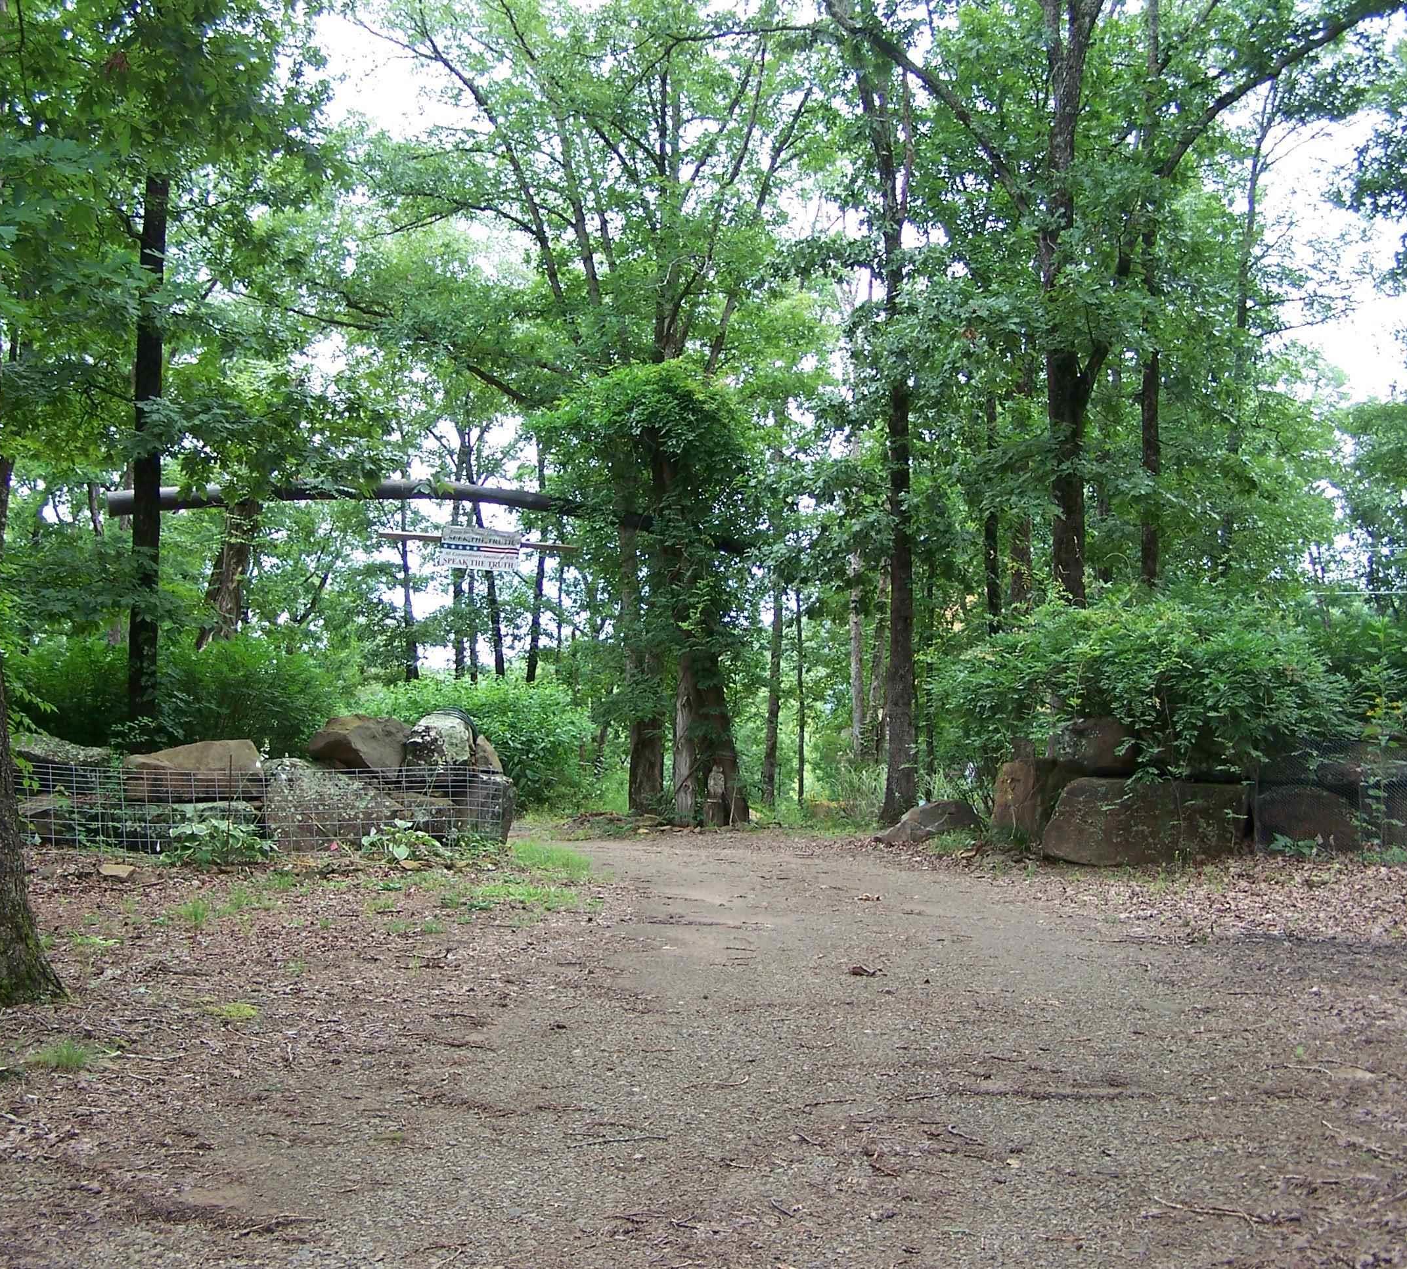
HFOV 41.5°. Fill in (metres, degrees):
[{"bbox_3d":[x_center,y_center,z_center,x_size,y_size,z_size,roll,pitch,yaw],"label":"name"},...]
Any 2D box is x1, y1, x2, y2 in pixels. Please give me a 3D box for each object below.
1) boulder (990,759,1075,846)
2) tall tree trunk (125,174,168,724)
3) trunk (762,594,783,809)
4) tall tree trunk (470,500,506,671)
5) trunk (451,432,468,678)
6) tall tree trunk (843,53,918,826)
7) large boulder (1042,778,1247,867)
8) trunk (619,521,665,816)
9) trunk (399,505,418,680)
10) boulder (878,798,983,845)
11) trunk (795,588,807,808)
[{"bbox_3d":[2.835,1.426,15.900,0.724,0.706,0.700,0,-1,0],"label":"boulder"},{"bbox_3d":[-5.177,-1.736,17.300,0.374,5.159,0.300,0,-1,0],"label":"tall tree trunk"},{"bbox_3d":[0.814,0.759,22.000,0.253,2.568,0.220,0,-1,0],"label":"trunk"},{"bbox_3d":[-3.585,-0.739,31.000,0.250,2.868,0.240,-9,-1,0],"label":"tall tree trunk"},{"bbox_3d":[-4.059,-1.335,31.000,0.272,4.104,0.260,0,-1,0],"label":"trunk"},{"bbox_3d":[1.745,-1.915,18.300,0.705,7.619,0.500,0,-1,0],"label":"tall tree trunk"},{"bbox_3d":[3.589,1.526,15.100,1.616,0.691,0.950,0,-1,-7],"label":"large boulder"},{"bbox_3d":[-0.662,0.384,20.000,0.460,3.117,0.400,0,-1,0],"label":"trunk"},{"bbox_3d":[-4.761,-0.673,30.000,0.304,2.818,0.250,0,-1,0],"label":"trunk"},{"bbox_3d":[2.014,1.684,16.600,0.917,0.408,0.650,0,-1,0],"label":"boulder"},{"bbox_3d":[1.185,0.769,22.500,0.137,2.674,0.130,0,-1,0],"label":"trunk"}]

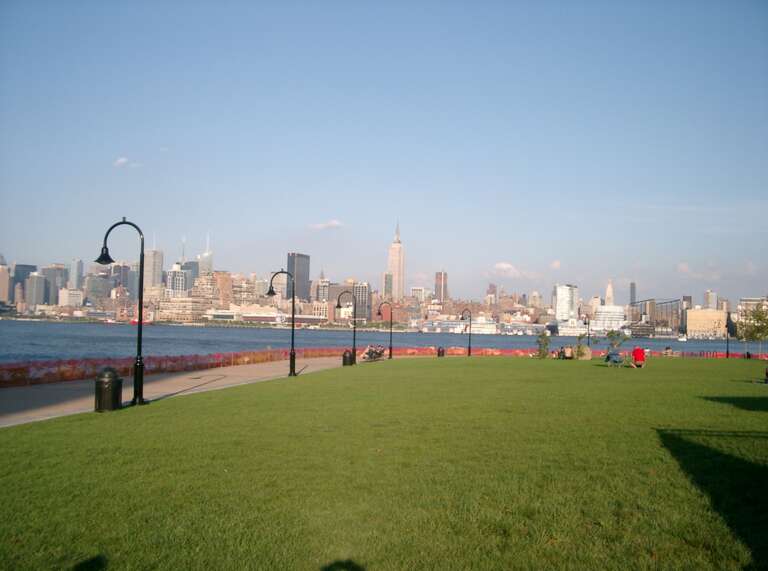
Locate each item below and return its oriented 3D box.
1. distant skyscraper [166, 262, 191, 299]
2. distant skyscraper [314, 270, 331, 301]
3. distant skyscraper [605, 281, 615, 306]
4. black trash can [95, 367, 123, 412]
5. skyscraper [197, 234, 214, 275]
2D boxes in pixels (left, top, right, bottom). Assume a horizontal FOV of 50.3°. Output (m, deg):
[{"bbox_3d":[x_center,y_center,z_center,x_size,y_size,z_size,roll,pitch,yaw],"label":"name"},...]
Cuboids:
[{"bbox_3d":[-418.820,13.833,1680.000,35.000,118.000,32.000,0,-3,29],"label":"distant skyscraper"},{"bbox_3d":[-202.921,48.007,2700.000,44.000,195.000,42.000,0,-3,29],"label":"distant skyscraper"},{"bbox_3d":[851.268,83.880,3085.000,26.000,213.000,25.000,0,-3,29],"label":"distant skyscraper"},{"bbox_3d":[-6.190,2.327,18.400,0.600,1.000,0.600,3,-3,-19],"label":"black trash can"},{"bbox_3d":[-730.139,-33.727,3357.835,48.000,362.000,50.000,0,-4,30],"label":"skyscraper"}]

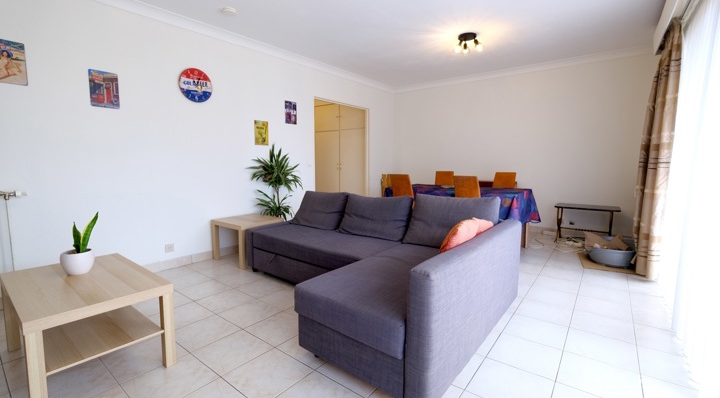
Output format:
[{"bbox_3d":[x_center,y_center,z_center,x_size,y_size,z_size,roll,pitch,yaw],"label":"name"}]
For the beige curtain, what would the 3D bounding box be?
[{"bbox_3d":[3.051,-0.462,3.144,0.192,2.410,0.745,5,8,38],"label":"beige curtain"}]

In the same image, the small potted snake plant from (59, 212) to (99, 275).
[{"bbox_3d":[-1.600,0.253,1.705,0.150,0.335,0.155,5,8,38],"label":"small potted snake plant"}]

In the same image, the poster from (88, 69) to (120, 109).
[{"bbox_3d":[-2.194,-0.941,2.582,0.015,0.300,0.200,6,9,39],"label":"poster"}]

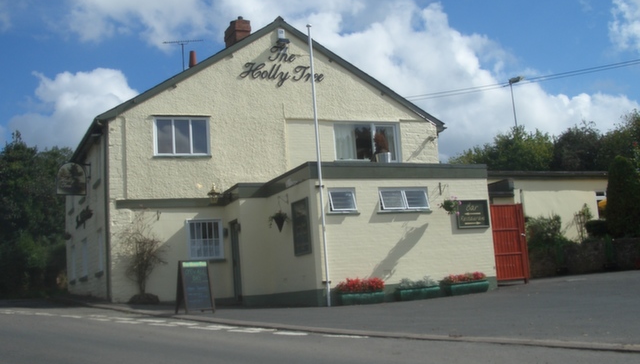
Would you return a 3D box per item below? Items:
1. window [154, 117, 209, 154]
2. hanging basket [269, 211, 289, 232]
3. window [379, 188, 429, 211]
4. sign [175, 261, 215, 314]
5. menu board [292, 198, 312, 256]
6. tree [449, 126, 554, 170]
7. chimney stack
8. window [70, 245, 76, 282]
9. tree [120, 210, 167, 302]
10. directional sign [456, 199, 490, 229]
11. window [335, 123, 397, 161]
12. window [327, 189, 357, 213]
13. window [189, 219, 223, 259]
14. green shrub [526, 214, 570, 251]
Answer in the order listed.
[{"bbox_3d":[-3.515,-1.159,19.351,1.430,1.010,0.130,0,-10,-25],"label":"window"},{"bbox_3d":[-0.912,0.874,16.907,0.390,0.490,0.390,-4,-9,-1],"label":"hanging basket"},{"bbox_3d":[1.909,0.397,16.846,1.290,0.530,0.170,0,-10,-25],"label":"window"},{"bbox_3d":[-2.595,2.185,15.700,0.610,1.080,0.550,2,-10,-33],"label":"sign"},{"bbox_3d":[-0.391,0.986,16.325,0.060,1.190,0.860,0,-10,-25],"label":"menu board"},{"bbox_3d":[8.058,0.546,32.509,4.700,5.700,4.500,-6,-9,14],"label":"tree"},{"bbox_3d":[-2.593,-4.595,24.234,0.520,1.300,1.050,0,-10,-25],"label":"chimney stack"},{"bbox_3d":[-8.090,2.689,24.999,0.140,1.150,1.000,0,-9,-24],"label":"window"},{"bbox_3d":[-4.188,1.734,18.097,1.050,2.150,0.900,0,-9,-24],"label":"tree"},{"bbox_3d":[3.561,0.741,17.439,0.860,0.660,0.080,0,-9,-24],"label":"directional sign"},{"bbox_3d":[1.401,-1.111,21.734,2.130,1.120,0.120,0,-9,-24],"label":"window"},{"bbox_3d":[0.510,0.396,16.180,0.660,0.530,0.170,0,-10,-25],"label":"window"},{"bbox_3d":[-2.923,1.469,19.299,0.920,1.040,0.120,0,-9,-24],"label":"window"},{"bbox_3d":[5.840,1.296,19.458,1.120,0.930,0.950,-6,-9,16],"label":"green shrub"}]

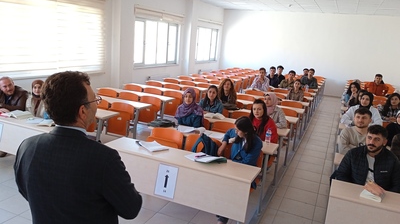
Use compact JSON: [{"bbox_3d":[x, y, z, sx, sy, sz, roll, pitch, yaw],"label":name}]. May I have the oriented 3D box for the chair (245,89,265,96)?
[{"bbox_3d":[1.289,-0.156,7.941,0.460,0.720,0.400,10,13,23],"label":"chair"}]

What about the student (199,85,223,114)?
[{"bbox_3d":[0.136,0.202,5.107,0.480,1.220,0.610,10,14,23],"label":"student"}]

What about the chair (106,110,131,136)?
[{"bbox_3d":[-1.334,0.121,5.273,0.460,0.530,0.280,9,13,23],"label":"chair"}]

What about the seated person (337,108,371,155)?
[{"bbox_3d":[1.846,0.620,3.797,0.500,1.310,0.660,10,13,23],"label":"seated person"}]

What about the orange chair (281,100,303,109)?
[{"bbox_3d":[1.836,0.059,6.574,0.460,0.530,0.280,9,13,23],"label":"orange chair"}]

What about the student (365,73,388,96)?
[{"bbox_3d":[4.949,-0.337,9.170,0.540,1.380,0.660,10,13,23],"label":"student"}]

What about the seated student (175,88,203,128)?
[{"bbox_3d":[-0.214,0.321,4.381,0.500,1.260,0.620,10,14,23],"label":"seated student"}]

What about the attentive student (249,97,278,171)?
[{"bbox_3d":[0.722,0.471,4.028,0.480,1.260,0.750,9,13,23],"label":"attentive student"}]

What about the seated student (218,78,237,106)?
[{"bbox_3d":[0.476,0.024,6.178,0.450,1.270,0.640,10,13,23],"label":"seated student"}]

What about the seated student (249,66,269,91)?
[{"bbox_3d":[1.483,-0.435,8.229,0.520,1.330,0.750,9,13,23],"label":"seated student"}]

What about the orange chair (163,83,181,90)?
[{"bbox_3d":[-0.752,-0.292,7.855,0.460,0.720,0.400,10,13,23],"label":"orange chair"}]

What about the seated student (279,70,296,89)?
[{"bbox_3d":[2.361,-0.472,8.772,0.500,1.290,0.750,9,13,23],"label":"seated student"}]

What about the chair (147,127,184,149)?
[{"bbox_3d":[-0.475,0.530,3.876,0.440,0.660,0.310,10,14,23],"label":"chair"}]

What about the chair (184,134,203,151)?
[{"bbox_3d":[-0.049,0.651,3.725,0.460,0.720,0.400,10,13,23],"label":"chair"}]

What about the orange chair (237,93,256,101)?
[{"bbox_3d":[0.954,-0.086,6.951,0.460,0.530,0.280,9,13,23],"label":"orange chair"}]

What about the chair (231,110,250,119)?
[{"bbox_3d":[0.687,0.271,5.242,0.460,0.530,0.280,9,13,23],"label":"chair"}]

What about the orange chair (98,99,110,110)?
[{"bbox_3d":[-1.775,0.049,5.461,0.460,0.530,0.280,9,13,23],"label":"orange chair"}]

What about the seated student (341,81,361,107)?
[{"bbox_3d":[3.098,0.064,6.602,0.490,1.270,0.620,10,14,23],"label":"seated student"}]

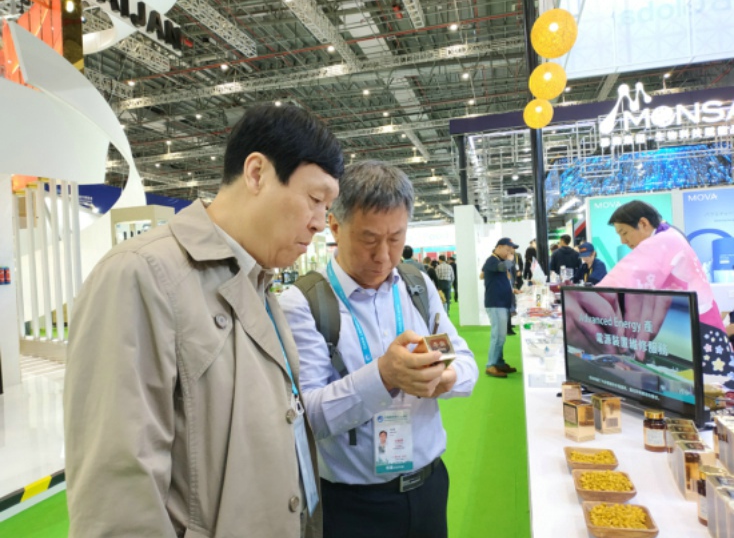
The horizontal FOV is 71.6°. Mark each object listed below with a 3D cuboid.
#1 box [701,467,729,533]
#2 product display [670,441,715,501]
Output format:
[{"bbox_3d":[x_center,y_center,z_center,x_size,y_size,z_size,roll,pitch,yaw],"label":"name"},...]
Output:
[{"bbox_3d":[0.570,0.377,0.815,0.049,0.089,0.049,-4,-1,18],"label":"box"},{"bbox_3d":[0.609,0.375,0.940,0.049,0.089,0.049,-4,-1,17],"label":"product display"}]

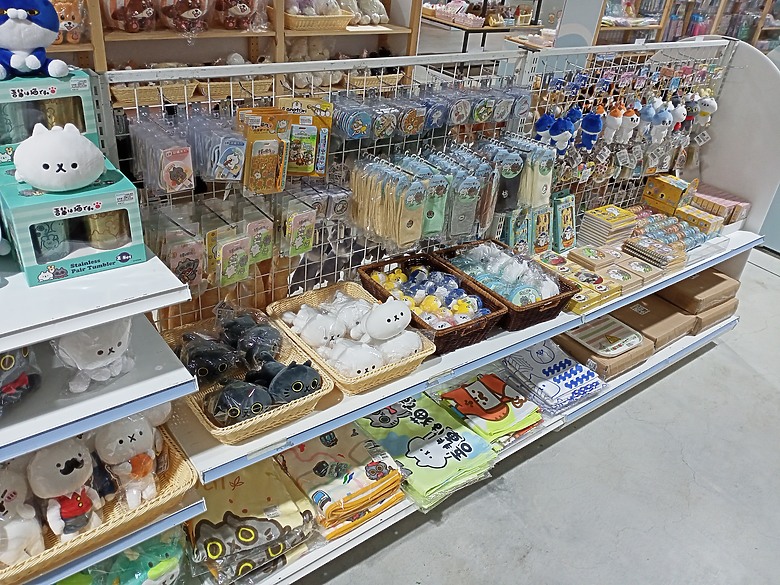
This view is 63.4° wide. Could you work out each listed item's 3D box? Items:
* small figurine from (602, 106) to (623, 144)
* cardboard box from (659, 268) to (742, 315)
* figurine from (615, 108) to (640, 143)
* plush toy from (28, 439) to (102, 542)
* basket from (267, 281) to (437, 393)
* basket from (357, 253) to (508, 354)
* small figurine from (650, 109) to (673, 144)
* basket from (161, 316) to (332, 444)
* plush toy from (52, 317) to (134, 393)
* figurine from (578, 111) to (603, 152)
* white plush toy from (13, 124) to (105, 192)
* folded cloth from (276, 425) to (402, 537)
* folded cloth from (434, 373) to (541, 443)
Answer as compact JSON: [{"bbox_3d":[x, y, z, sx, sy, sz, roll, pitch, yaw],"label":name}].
[{"bbox_3d":[0.694,-0.521,1.967,0.052,0.110,0.056,30,38,34],"label":"small figurine"},{"bbox_3d":[1.283,-0.052,2.754,0.312,0.073,0.330,-16,37,-32],"label":"cardboard box"},{"bbox_3d":[0.735,-0.515,1.956,0.058,0.110,0.052,-2,31,-13],"label":"figurine"},{"bbox_3d":[-0.577,0.344,1.124,0.085,0.195,0.098,11,27,39],"label":"plush toy"},{"bbox_3d":[-0.105,0.120,1.641,0.290,0.075,0.392,-17,38,-34],"label":"basket"},{"bbox_3d":[0.114,0.037,1.787,0.258,0.110,0.370,-15,37,-32],"label":"basket"},{"bbox_3d":[0.946,-0.578,2.195,0.060,0.112,0.055,1,31,-9],"label":"small figurine"},{"bbox_3d":[-0.351,0.193,1.473,0.290,0.075,0.392,-17,38,-34],"label":"basket"},{"bbox_3d":[-0.523,0.064,1.105,0.122,0.148,0.128,28,37,32],"label":"plush toy"},{"bbox_3d":[0.626,-0.497,1.960,0.064,0.115,0.058,-15,37,-32],"label":"figurine"},{"bbox_3d":[-0.536,-0.236,1.017,0.140,0.098,0.132,-7,33,-21],"label":"white plush toy"},{"bbox_3d":[-0.142,0.490,1.737,0.255,0.062,0.290,-18,38,-34],"label":"folded cloth"},{"bbox_3d":[0.314,0.360,2.002,0.235,0.045,0.210,-18,38,-34],"label":"folded cloth"}]

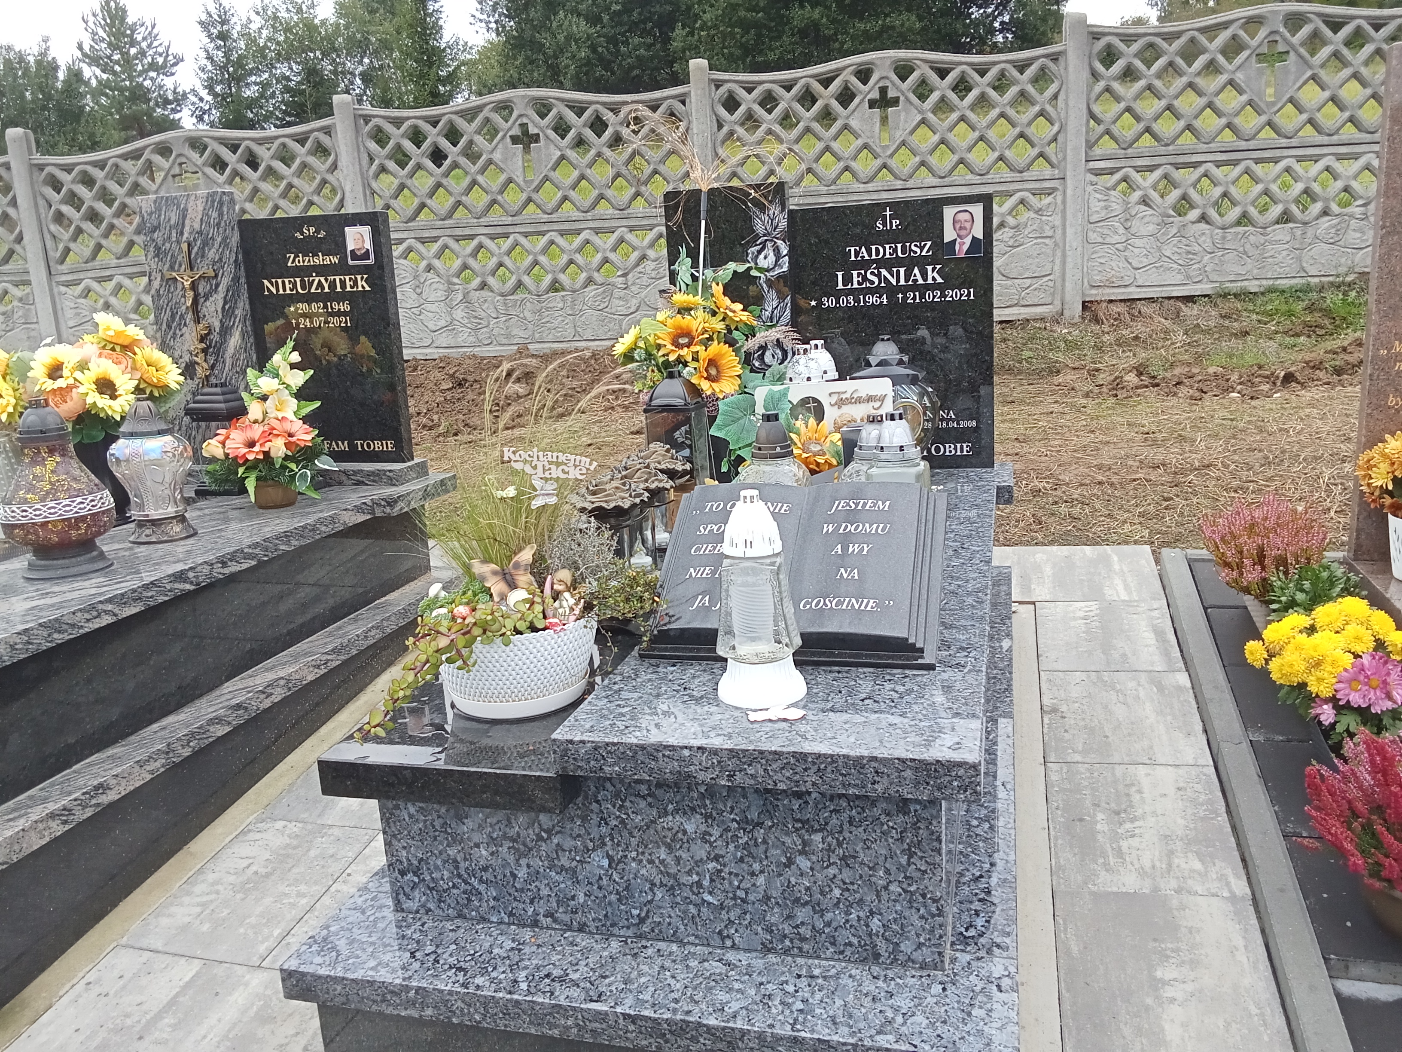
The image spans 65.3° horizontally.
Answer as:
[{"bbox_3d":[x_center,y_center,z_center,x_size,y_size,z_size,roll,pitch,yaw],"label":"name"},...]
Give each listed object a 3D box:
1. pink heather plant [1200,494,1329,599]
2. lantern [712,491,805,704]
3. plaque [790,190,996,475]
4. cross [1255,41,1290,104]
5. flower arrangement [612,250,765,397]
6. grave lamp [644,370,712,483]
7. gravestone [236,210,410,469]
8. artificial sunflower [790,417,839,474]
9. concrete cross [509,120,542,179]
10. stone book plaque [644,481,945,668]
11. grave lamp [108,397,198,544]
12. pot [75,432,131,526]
[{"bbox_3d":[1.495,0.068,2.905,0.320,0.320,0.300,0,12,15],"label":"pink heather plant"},{"bbox_3d":[0.081,0.097,1.550,0.129,0.295,0.129,0,12,15],"label":"lantern"},{"bbox_3d":[0.491,-0.481,2.792,0.497,0.672,0.070,0,13,15],"label":"plaque"},{"bbox_3d":[3.055,-2.435,5.868,0.176,0.310,0.050,-2,13,6],"label":"cross"},{"bbox_3d":[-0.032,-0.486,2.635,0.377,0.346,0.300,0,13,15],"label":"flower arrangement"},{"bbox_3d":[-0.056,-0.193,2.587,0.130,0.350,0.130,0,13,15],"label":"grave lamp"},{"bbox_3d":[-1.300,-0.640,3.811,0.540,0.848,0.060,0,12,15],"label":"gravestone"},{"bbox_3d":[0.238,-0.168,2.281,0.103,0.120,0.100,0,13,15],"label":"artificial sunflower"},{"bbox_3d":[-1.003,-2.158,6.316,0.176,0.314,0.050,-2,13,6],"label":"concrete cross"},{"bbox_3d":[0.153,0.060,1.807,0.471,0.068,0.369,0,44,15],"label":"stone book plaque"},{"bbox_3d":[-1.484,-0.154,2.963,0.210,0.380,0.210,0,12,15],"label":"grave lamp"},{"bbox_3d":[-1.762,-0.156,3.236,0.160,0.300,0.160,-3,12,1],"label":"pot"}]

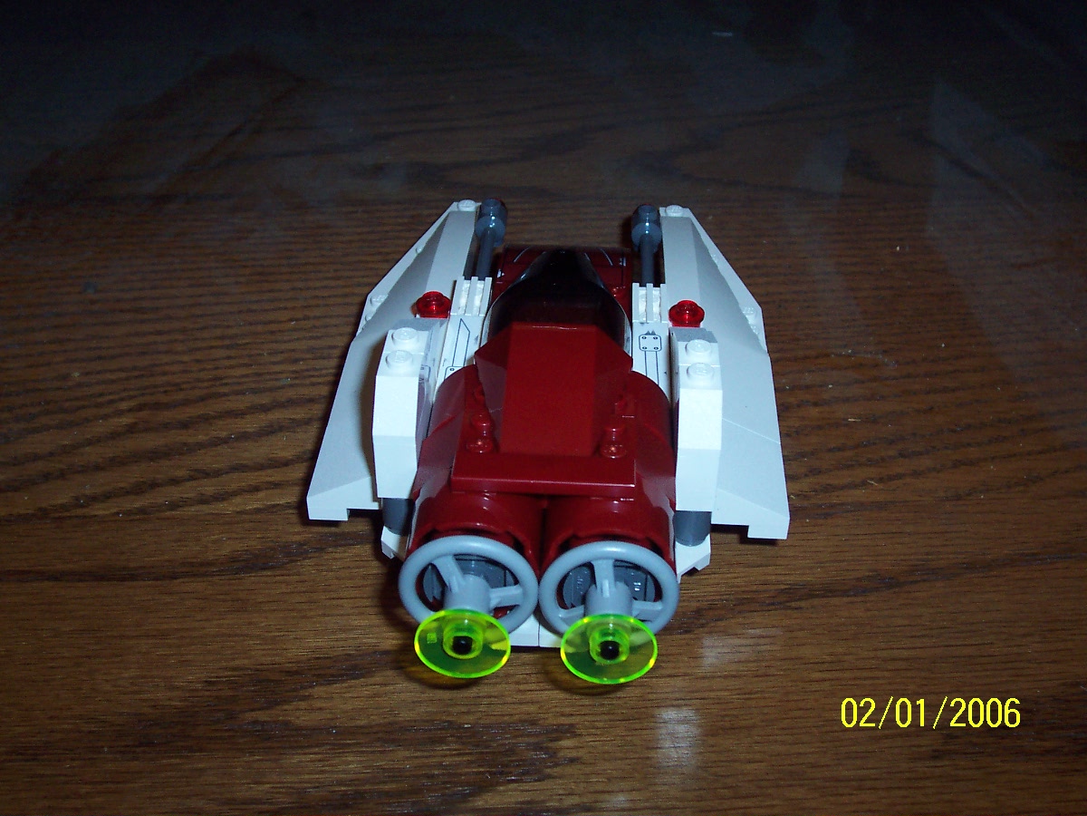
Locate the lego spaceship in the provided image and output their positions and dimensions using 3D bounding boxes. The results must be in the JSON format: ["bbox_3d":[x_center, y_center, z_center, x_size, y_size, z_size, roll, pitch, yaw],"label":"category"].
[{"bbox_3d":[0.003,-0.010,0.313,0.096,0.049,0.178,2,35,2],"label":"lego spaceship"}]

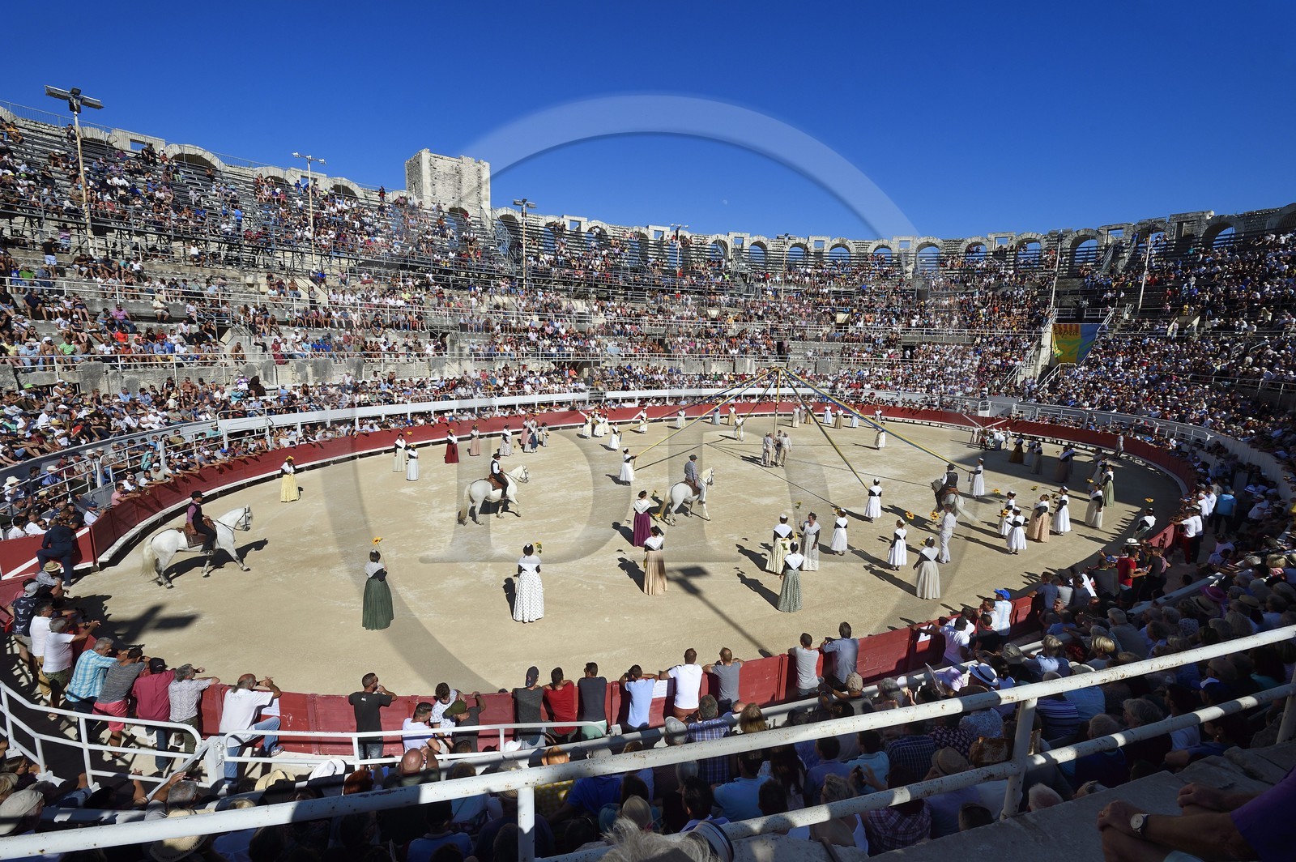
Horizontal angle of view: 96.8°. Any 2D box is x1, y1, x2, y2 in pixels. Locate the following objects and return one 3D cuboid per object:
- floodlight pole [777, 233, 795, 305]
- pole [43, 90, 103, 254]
[{"bbox_3d":[16.692,-19.767,70.298,2.250,8.300,0.800,1,9,-5],"label":"floodlight pole"},{"bbox_3d":[-30.460,-13.880,31.000,0.700,8.700,2.400,4,9,18],"label":"pole"}]

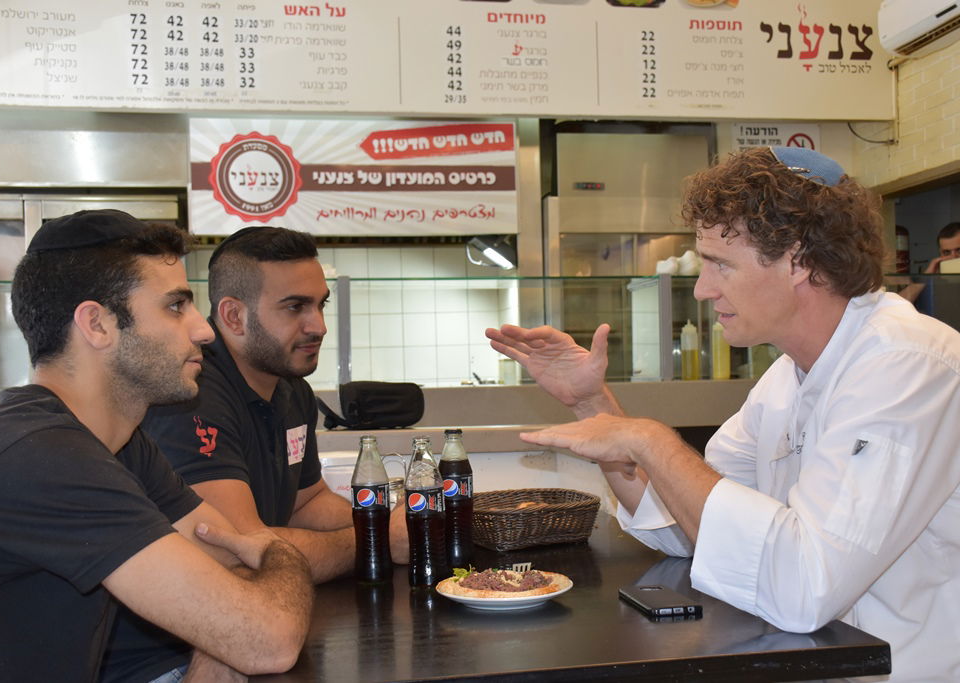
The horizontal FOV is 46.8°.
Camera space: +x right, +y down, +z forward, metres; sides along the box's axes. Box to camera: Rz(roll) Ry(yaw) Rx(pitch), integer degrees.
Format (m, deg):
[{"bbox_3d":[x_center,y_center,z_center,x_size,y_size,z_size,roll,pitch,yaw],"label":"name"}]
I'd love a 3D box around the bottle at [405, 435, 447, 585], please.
[{"bbox_3d":[-0.089,0.277,1.806,0.064,0.232,0.064,-2,0,0],"label":"bottle"}]

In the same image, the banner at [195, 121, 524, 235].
[{"bbox_3d":[-0.608,-0.814,5.513,1.615,0.568,0.025,-1,0,-8],"label":"banner"}]

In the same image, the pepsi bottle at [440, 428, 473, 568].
[{"bbox_3d":[-0.042,0.273,1.940,0.064,0.232,0.064,-2,0,0],"label":"pepsi bottle"}]

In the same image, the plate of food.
[{"bbox_3d":[0.038,0.370,1.690,0.210,0.046,0.210,-2,0,0],"label":"plate of food"}]

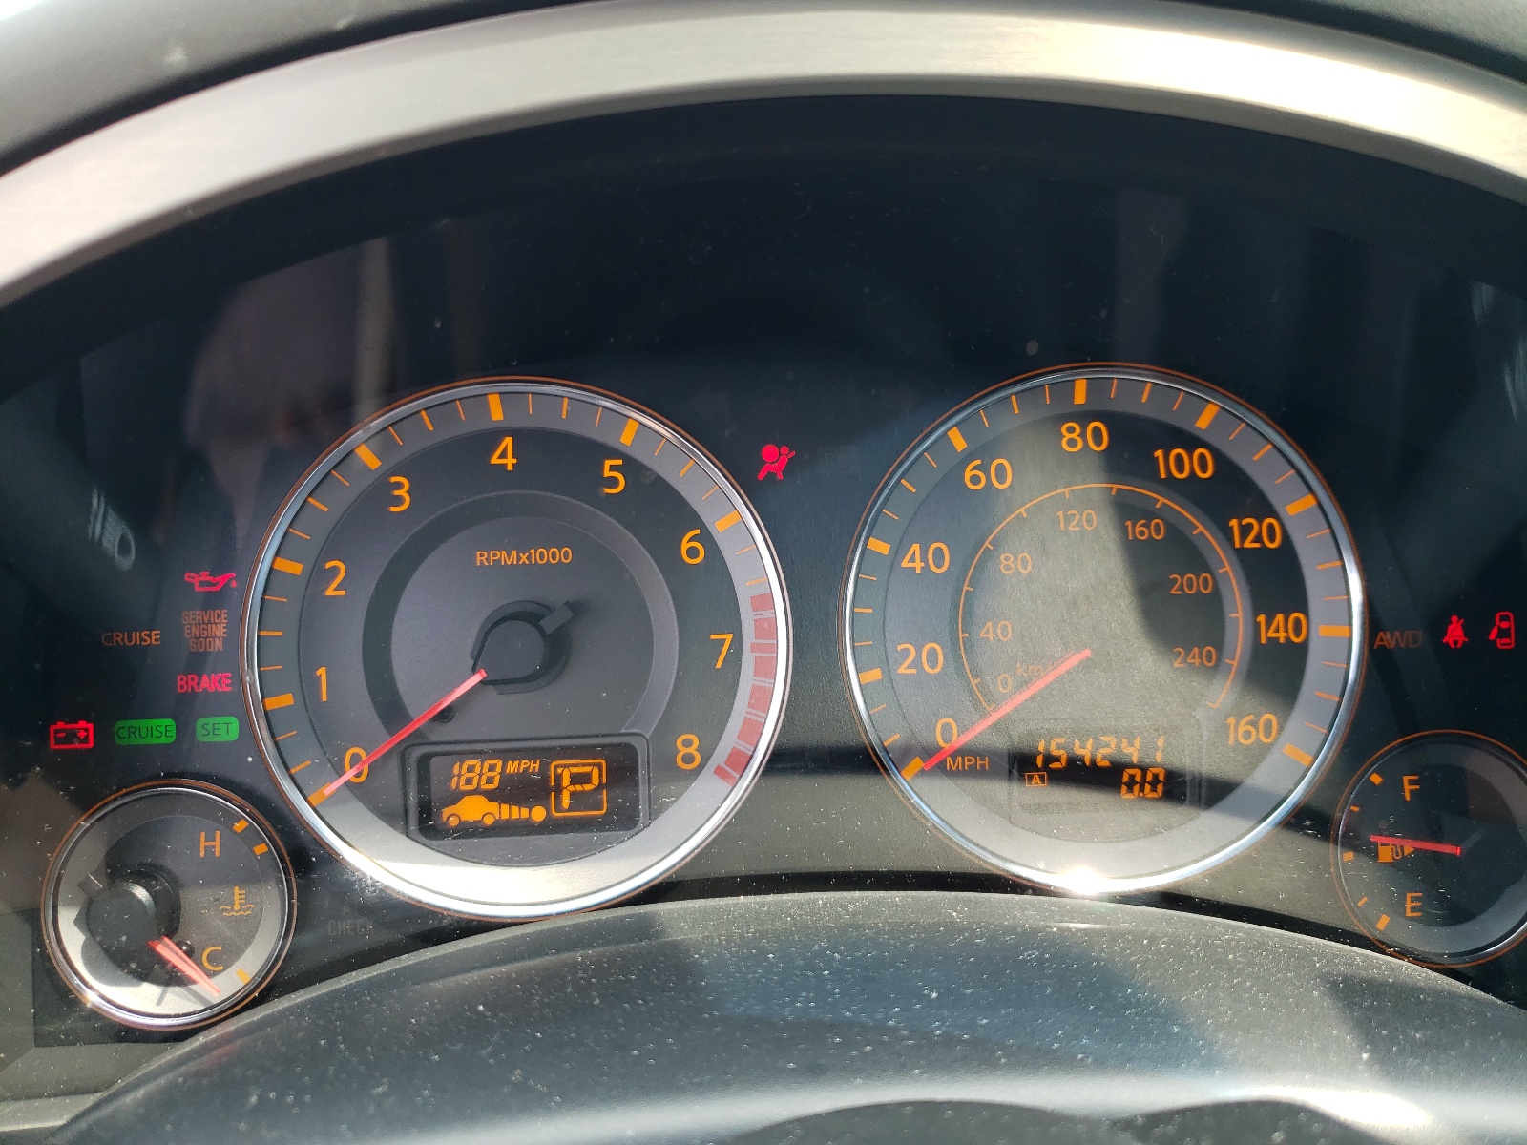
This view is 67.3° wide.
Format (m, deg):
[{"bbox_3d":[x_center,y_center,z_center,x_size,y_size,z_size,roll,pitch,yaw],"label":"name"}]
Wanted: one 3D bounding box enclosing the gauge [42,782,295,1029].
[{"bbox_3d":[-0.113,0.063,0.217,0.048,0.047,0.015,-2,1,-2],"label":"gauge"}]

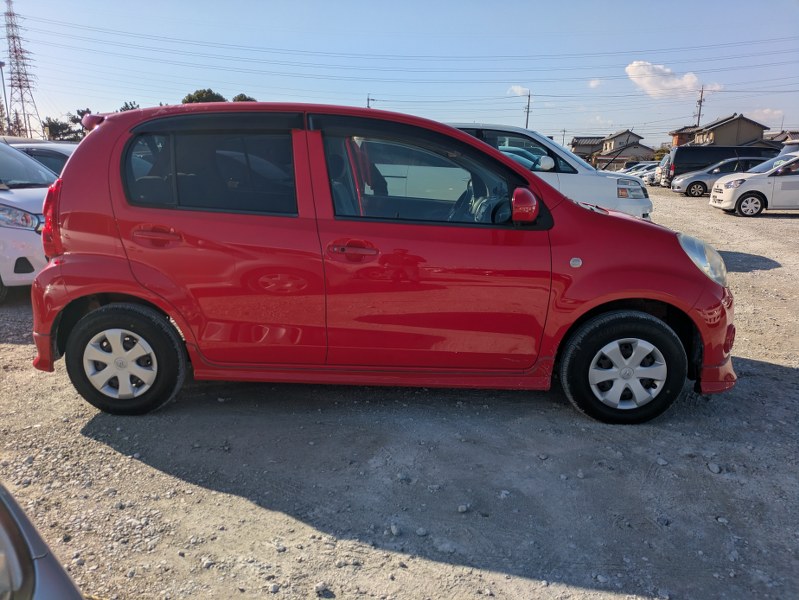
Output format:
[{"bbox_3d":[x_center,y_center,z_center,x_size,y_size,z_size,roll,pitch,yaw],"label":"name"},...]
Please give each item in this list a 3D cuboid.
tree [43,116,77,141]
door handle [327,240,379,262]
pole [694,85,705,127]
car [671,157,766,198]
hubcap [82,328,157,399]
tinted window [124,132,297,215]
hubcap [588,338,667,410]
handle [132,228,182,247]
[{"bbox_3d":[-34.431,-15.806,58.880,3.800,5.500,3.600,-7,15,-29],"label":"tree"},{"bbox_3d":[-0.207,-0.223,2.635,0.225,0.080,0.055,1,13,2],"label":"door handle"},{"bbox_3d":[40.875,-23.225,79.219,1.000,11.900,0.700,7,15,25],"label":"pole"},{"bbox_3d":[12.009,-4.441,21.042,4.500,1.480,1.700,2,13,5],"label":"car"},{"bbox_3d":[-1.354,0.312,2.819,0.365,0.365,0.060,1,13,2],"label":"hubcap"},{"bbox_3d":[-0.869,-0.585,2.664,0.820,0.385,0.040,1,-5,2],"label":"tinted window"},{"bbox_3d":[1.085,0.350,2.750,0.365,0.365,0.060,1,13,2],"label":"hubcap"},{"bbox_3d":[-1.112,-0.285,2.659,0.225,0.075,0.055,1,13,2],"label":"handle"}]

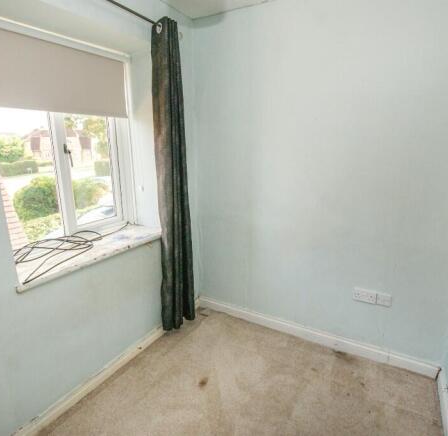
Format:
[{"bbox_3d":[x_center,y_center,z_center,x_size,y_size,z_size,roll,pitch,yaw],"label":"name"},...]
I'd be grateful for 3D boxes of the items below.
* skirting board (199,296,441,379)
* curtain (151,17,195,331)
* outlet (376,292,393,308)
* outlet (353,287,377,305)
[{"bbox_3d":[0.559,0.889,2.157,1.825,0.088,0.018,7,15,30],"label":"skirting board"},{"bbox_3d":[-0.361,-0.187,2.001,0.155,2.180,0.260,7,15,30],"label":"curtain"},{"bbox_3d":[1.047,0.542,1.781,0.087,0.087,0.012,7,15,30],"label":"outlet"},{"bbox_3d":[0.949,0.529,1.838,0.146,0.087,0.012,7,15,30],"label":"outlet"}]

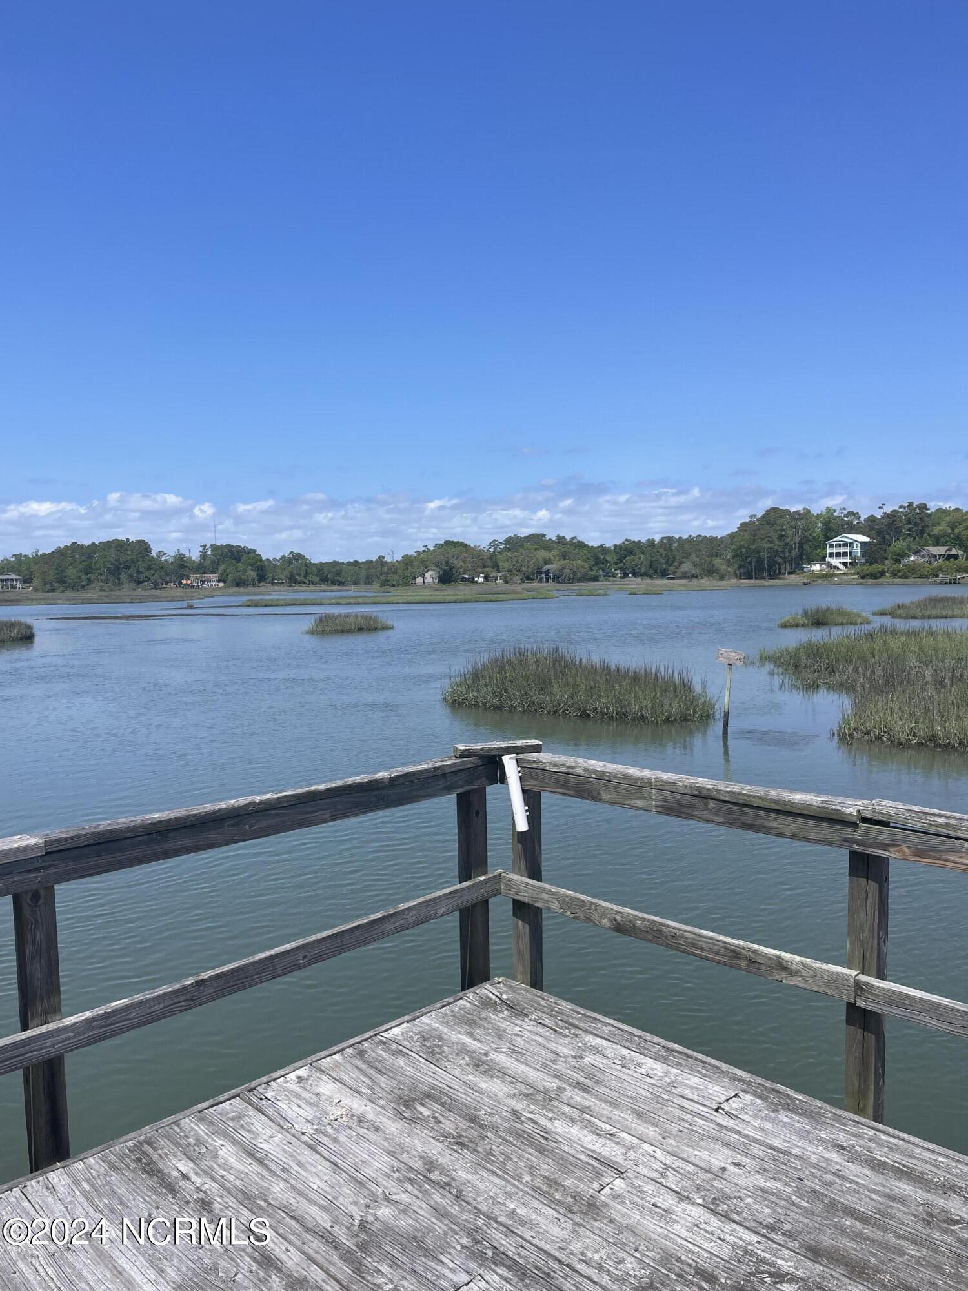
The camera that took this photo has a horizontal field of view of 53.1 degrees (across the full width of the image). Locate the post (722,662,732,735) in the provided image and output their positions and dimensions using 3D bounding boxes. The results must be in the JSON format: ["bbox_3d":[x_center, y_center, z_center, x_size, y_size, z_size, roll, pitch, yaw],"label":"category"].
[{"bbox_3d":[4.529,0.991,17.984,0.090,1.400,0.090,5,5,33],"label":"post"}]

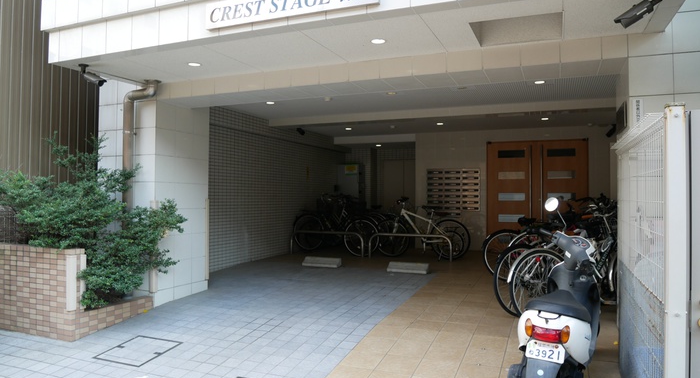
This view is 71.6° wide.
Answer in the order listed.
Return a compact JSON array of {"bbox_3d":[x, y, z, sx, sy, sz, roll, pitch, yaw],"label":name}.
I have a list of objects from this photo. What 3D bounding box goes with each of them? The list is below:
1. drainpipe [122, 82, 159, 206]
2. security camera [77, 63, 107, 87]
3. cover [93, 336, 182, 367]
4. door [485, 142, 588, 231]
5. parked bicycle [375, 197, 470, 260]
[{"bbox_3d":[-2.306,-0.002,5.355,0.537,2.297,0.140,0,-1,22],"label":"drainpipe"},{"bbox_3d":[-2.421,-1.061,4.547,0.265,0.210,0.100,6,0,13],"label":"security camera"},{"bbox_3d":[-1.875,1.449,4.330,0.534,0.030,0.513,0,5,22],"label":"cover"},{"bbox_3d":[3.652,0.154,9.513,1.854,2.198,0.100,0,-1,22],"label":"door"},{"bbox_3d":[1.260,0.704,8.605,1.710,1.050,0.600,0,-1,23],"label":"parked bicycle"}]

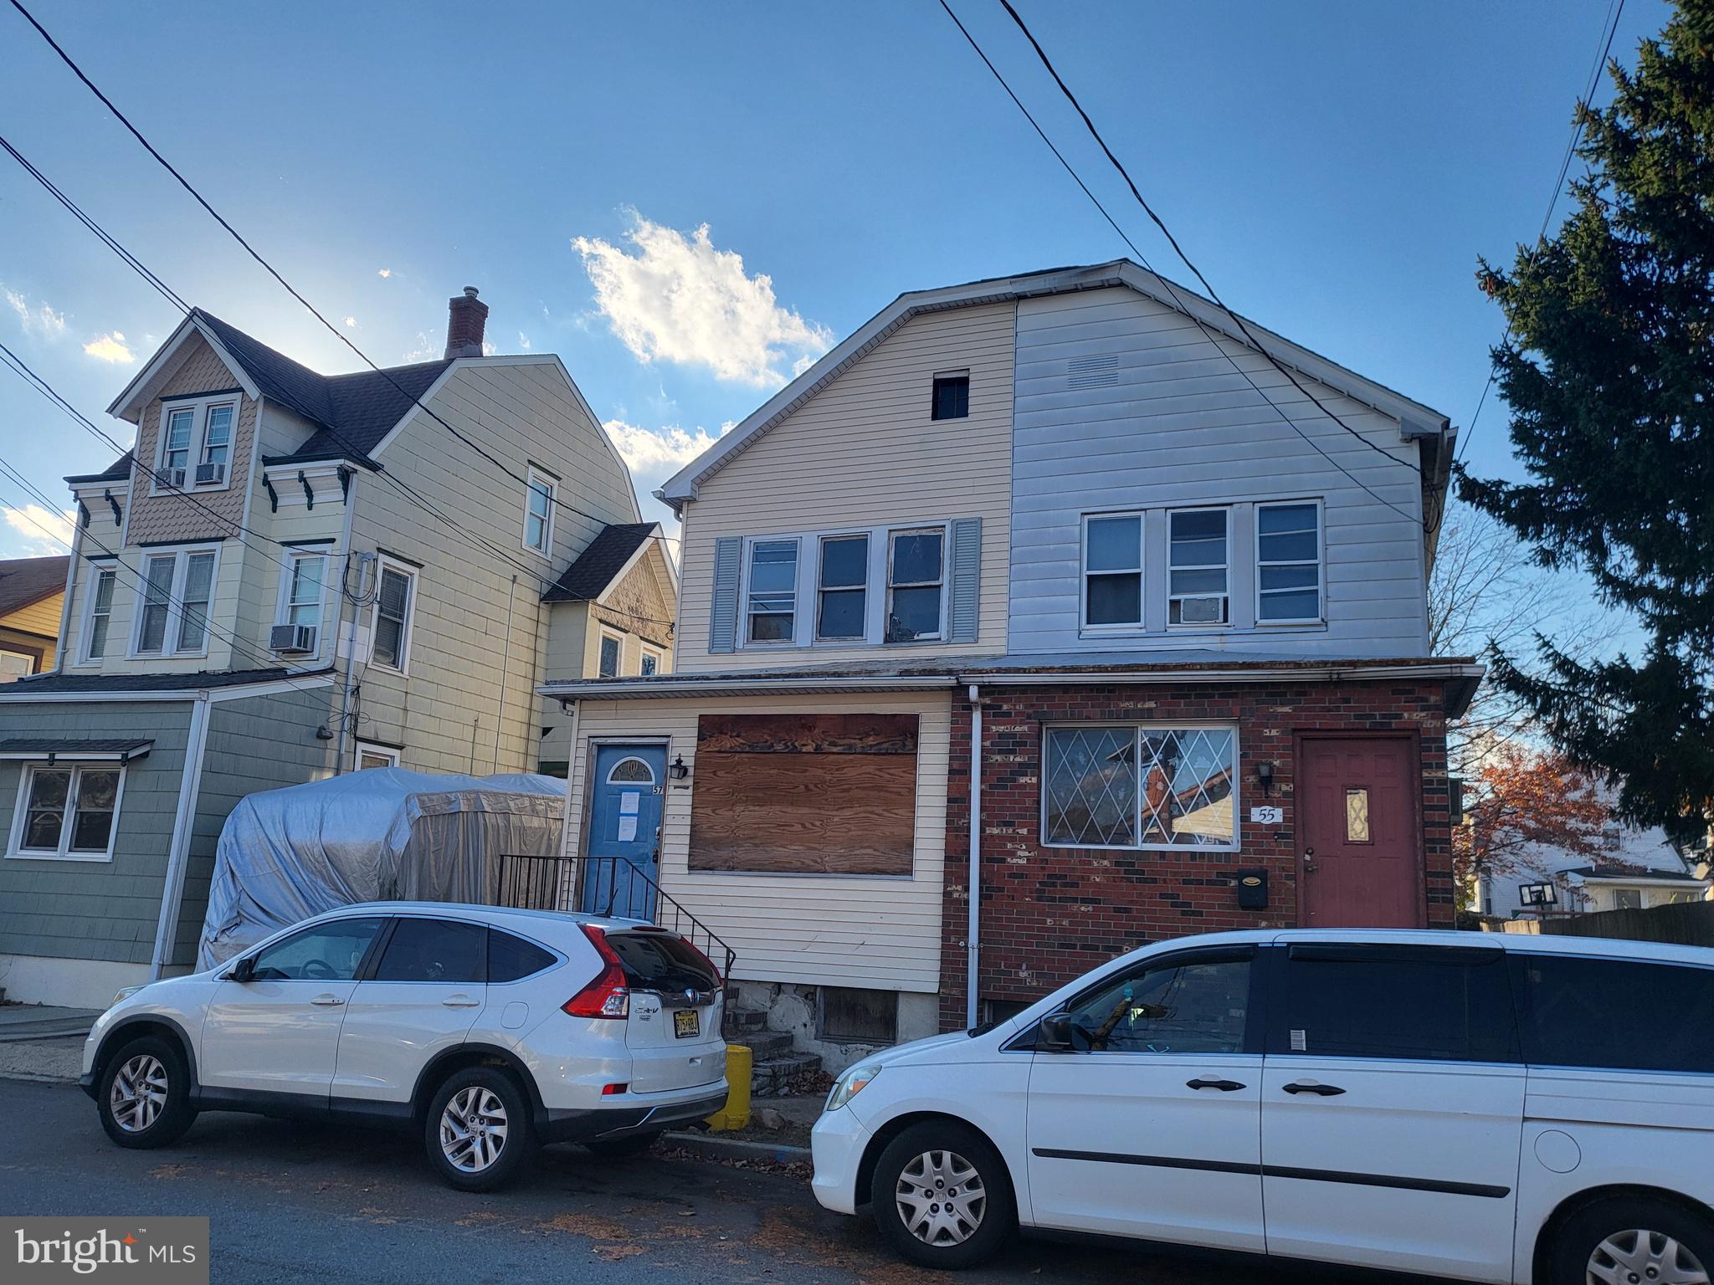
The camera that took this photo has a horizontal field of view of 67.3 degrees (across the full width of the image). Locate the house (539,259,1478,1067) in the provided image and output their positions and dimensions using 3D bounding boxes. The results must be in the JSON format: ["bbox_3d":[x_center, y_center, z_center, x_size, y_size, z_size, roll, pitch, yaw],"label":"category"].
[{"bbox_3d":[2.934,0.747,17.423,9.400,9.130,11.000,-2,-13,22],"label":"house"}]

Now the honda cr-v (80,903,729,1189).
[{"bbox_3d":[-3.184,2.701,9.114,4.560,1.660,1.880,-2,-13,18],"label":"honda cr-v"}]

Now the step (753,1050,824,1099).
[{"bbox_3d":[-0.723,3.982,11.914,0.360,0.240,1.150,-2,-13,22],"label":"step"}]

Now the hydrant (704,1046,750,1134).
[{"bbox_3d":[-0.954,3.362,9.724,0.360,0.570,0.360,3,-12,1],"label":"hydrant"}]

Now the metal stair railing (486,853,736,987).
[{"bbox_3d":[-2.189,2.974,12.786,2.740,1.630,1.050,-2,-13,22],"label":"metal stair railing"}]

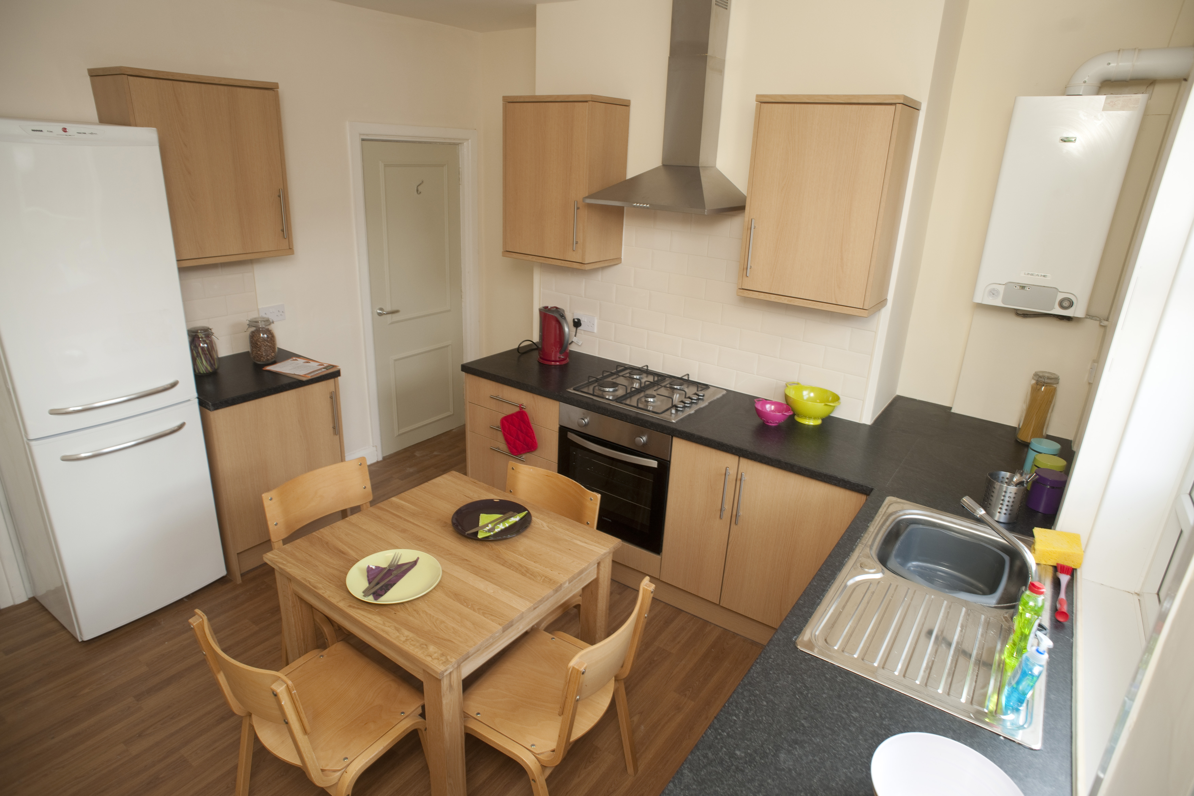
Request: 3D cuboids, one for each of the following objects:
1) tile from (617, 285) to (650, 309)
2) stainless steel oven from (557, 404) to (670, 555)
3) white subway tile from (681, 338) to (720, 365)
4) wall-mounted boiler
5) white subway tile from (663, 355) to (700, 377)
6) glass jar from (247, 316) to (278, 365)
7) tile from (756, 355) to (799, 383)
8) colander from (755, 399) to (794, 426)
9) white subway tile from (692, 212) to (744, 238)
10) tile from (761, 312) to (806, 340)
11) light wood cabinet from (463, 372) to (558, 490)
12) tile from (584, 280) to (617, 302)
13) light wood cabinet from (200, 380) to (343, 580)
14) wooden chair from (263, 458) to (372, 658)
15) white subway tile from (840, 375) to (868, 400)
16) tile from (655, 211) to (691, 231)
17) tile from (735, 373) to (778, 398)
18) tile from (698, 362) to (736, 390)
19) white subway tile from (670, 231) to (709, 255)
[{"bbox_3d":[0.184,-0.514,3.408,0.200,0.100,0.010,16,25,32],"label":"tile"},{"bbox_3d":[0.211,0.297,3.266,0.606,0.595,0.554,16,25,32],"label":"stainless steel oven"},{"bbox_3d":[0.506,-0.229,3.282,0.200,0.100,0.010,16,24,32],"label":"white subway tile"},{"bbox_3d":[1.735,-0.731,2.517,0.392,0.765,0.310,16,25,32],"label":"wall-mounted boiler"},{"bbox_3d":[0.420,-0.160,3.358,0.200,0.100,0.010,16,25,32],"label":"white subway tile"},{"bbox_3d":[-1.736,-0.296,3.448,0.130,0.208,0.130,2,20,-1],"label":"glass jar"},{"bbox_3d":[0.823,-0.133,3.035,0.198,0.099,0.009,16,25,32],"label":"tile"},{"bbox_3d":[0.748,0.072,2.833,0.156,0.076,0.195,-9,23,-30],"label":"colander"},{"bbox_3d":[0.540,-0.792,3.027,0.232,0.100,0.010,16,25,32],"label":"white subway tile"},{"bbox_3d":[0.843,-0.328,3.007,0.200,0.100,0.008,16,25,32],"label":"tile"},{"bbox_3d":[-0.275,0.259,3.626,0.622,0.830,0.595,16,24,32],"label":"light wood cabinet"},{"bbox_3d":[0.019,-0.560,3.498,0.198,0.100,0.010,16,25,32],"label":"tile"},{"bbox_3d":[-1.713,0.317,3.344,0.565,0.873,0.610,16,25,32],"label":"light wood cabinet"},{"bbox_3d":[-0.906,0.712,2.499,0.470,0.810,0.470,18,26,35],"label":"wooden chair"},{"bbox_3d":[1.120,-0.050,2.883,0.095,0.100,0.010,16,24,32],"label":"white subway tile"},{"bbox_3d":[0.358,-0.846,3.134,0.198,0.099,0.009,16,25,32],"label":"tile"},{"bbox_3d":[0.749,-0.065,3.147,0.200,0.100,0.010,16,25,32],"label":"tile"},{"bbox_3d":[0.582,-0.112,3.277,0.200,0.100,0.008,16,25,32],"label":"tile"},{"bbox_3d":[0.437,-0.727,3.116,0.198,0.099,0.009,16,25,32],"label":"white subway tile"}]

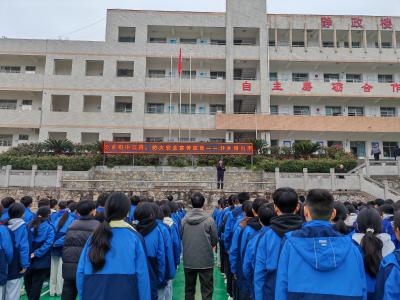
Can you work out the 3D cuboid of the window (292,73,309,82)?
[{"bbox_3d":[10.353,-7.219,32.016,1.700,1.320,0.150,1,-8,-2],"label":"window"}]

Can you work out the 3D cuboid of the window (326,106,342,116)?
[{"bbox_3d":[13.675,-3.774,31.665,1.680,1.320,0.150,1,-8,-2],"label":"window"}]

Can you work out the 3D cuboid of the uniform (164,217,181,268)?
[{"bbox_3d":[-0.462,1.275,4.300,0.420,0.690,0.290,0,-8,6],"label":"uniform"}]

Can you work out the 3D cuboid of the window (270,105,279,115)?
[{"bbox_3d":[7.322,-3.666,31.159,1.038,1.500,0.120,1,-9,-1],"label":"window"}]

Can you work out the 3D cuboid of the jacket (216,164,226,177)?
[{"bbox_3d":[1.282,1.222,18.600,0.540,0.730,0.360,1,-8,-3],"label":"jacket"}]

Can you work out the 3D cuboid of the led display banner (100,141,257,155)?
[{"bbox_3d":[-1.358,-0.129,20.054,9.743,0.839,0.150,1,-9,-1],"label":"led display banner"}]

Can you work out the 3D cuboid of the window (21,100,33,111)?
[{"bbox_3d":[-16.699,-4.312,30.172,0.909,1.000,0.120,1,-9,-1],"label":"window"}]

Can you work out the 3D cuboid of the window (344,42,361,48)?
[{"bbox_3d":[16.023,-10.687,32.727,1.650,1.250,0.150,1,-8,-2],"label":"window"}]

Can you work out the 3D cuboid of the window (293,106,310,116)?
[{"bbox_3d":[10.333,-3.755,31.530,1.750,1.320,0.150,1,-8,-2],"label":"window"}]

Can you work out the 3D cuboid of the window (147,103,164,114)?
[{"bbox_3d":[-4.357,-3.881,30.915,1.635,1.500,0.120,1,-9,-1],"label":"window"}]

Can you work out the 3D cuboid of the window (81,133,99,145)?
[{"bbox_3d":[-9.912,-0.791,28.148,1.615,1.550,0.200,1,-9,-1],"label":"window"}]

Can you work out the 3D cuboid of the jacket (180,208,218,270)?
[{"bbox_3d":[-0.007,1.154,4.070,0.500,0.740,0.310,0,-8,1],"label":"jacket"}]

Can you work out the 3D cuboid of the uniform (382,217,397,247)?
[{"bbox_3d":[3.648,1.544,6.022,0.470,0.660,0.300,2,-9,-8],"label":"uniform"}]

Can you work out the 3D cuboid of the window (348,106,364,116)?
[{"bbox_3d":[15.731,-3.561,31.341,1.561,1.500,0.120,1,-9,-1],"label":"window"}]

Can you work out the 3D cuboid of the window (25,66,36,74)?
[{"bbox_3d":[-16.691,-7.739,30.702,0.973,1.000,0.120,1,-9,-1],"label":"window"}]

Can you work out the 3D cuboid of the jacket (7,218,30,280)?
[{"bbox_3d":[-2.082,1.123,3.520,0.410,0.690,0.280,-2,-9,20],"label":"jacket"}]

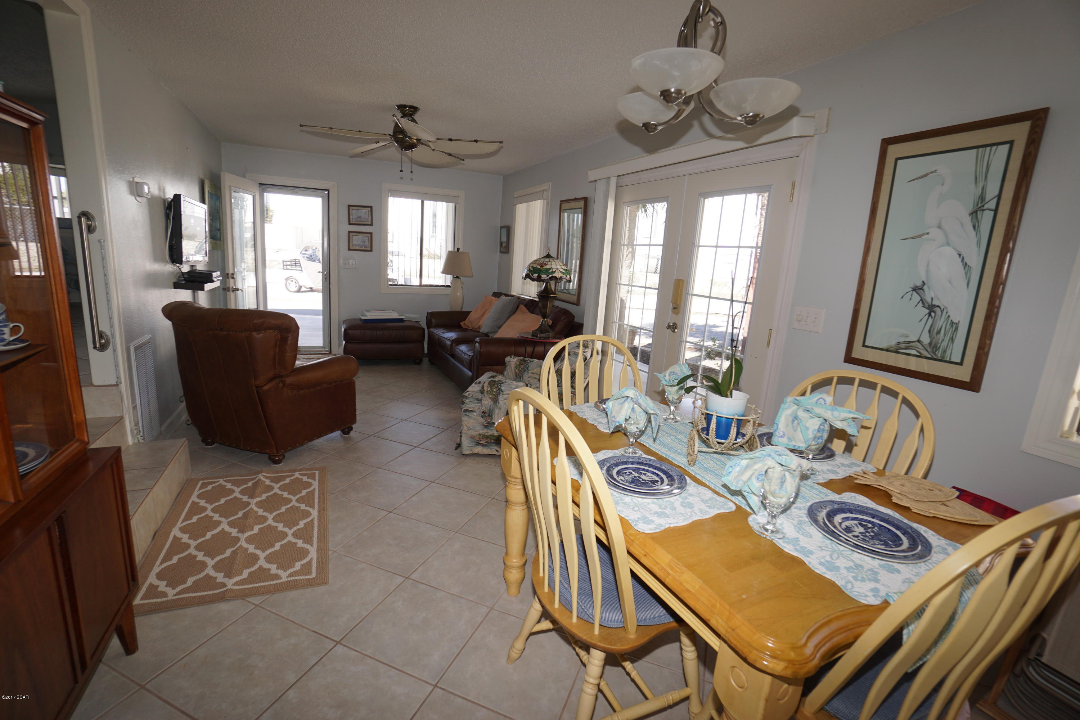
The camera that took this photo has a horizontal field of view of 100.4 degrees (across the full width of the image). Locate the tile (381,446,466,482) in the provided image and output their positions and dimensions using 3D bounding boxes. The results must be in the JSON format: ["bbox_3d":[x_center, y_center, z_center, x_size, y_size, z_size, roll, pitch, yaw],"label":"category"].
[{"bbox_3d":[-0.782,0.694,3.031,0.390,0.010,0.390,8,12,19],"label":"tile"}]

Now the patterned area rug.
[{"bbox_3d":[-1.471,0.816,2.271,0.720,0.010,1.140,-2,14,-26],"label":"patterned area rug"}]

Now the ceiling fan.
[{"bbox_3d":[-0.984,-1.697,3.325,1.340,0.360,1.340,-1,13,-25],"label":"ceiling fan"}]

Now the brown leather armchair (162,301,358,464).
[{"bbox_3d":[-1.797,0.130,3.097,0.830,0.950,0.840,8,13,20],"label":"brown leather armchair"}]

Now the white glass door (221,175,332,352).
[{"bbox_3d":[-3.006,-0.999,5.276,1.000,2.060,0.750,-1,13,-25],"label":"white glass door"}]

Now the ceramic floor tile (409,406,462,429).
[{"bbox_3d":[-0.881,0.507,3.891,0.390,0.010,0.390,8,12,19],"label":"ceramic floor tile"}]

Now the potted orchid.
[{"bbox_3d":[0.632,0.051,1.581,0.220,0.480,0.170,9,13,23],"label":"potted orchid"}]

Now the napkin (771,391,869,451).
[{"bbox_3d":[0.932,0.207,1.490,0.255,0.185,0.160,12,15,33],"label":"napkin"}]

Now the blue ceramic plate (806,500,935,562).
[{"bbox_3d":[0.802,0.423,1.097,0.262,0.028,0.262,4,12,-1],"label":"blue ceramic plate"}]

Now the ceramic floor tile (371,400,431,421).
[{"bbox_3d":[-1.250,0.452,4.020,0.390,0.010,0.390,8,12,19],"label":"ceramic floor tile"}]

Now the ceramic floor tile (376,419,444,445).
[{"bbox_3d":[-1.016,0.573,3.526,0.390,0.010,0.390,8,12,19],"label":"ceramic floor tile"}]

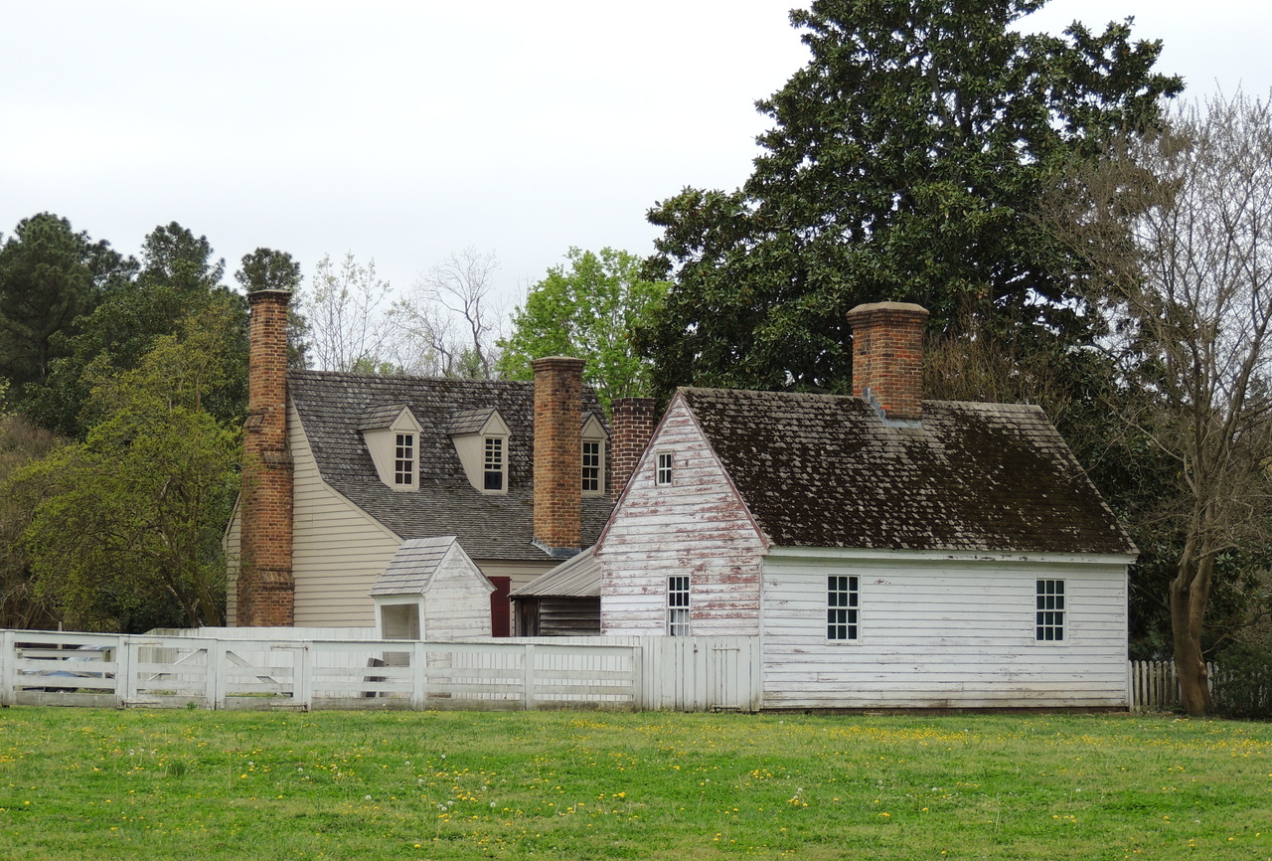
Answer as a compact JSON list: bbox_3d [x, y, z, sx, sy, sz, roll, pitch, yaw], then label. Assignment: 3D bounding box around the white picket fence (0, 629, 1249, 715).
[{"bbox_3d":[0.637,4.004,60.850,24.619,1.300,0.600,3,-4,-36],"label":"white picket fence"}]

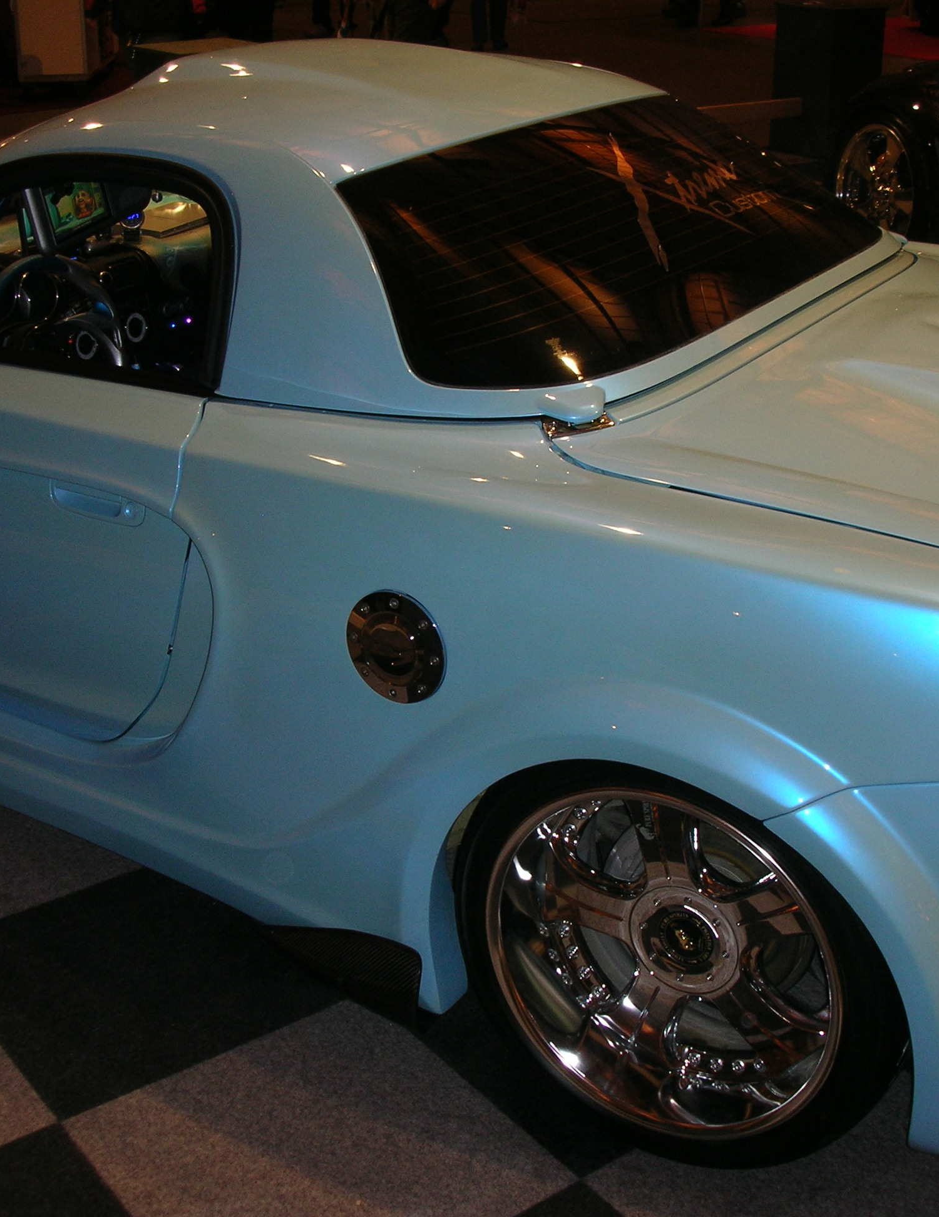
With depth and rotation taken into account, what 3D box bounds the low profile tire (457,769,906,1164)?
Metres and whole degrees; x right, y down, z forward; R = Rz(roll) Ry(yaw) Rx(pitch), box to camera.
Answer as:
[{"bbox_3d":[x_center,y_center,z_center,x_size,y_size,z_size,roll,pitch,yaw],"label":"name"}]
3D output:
[{"bbox_3d":[0.285,0.418,2.140,0.614,0.614,0.230,14,25,27],"label":"low profile tire"}]

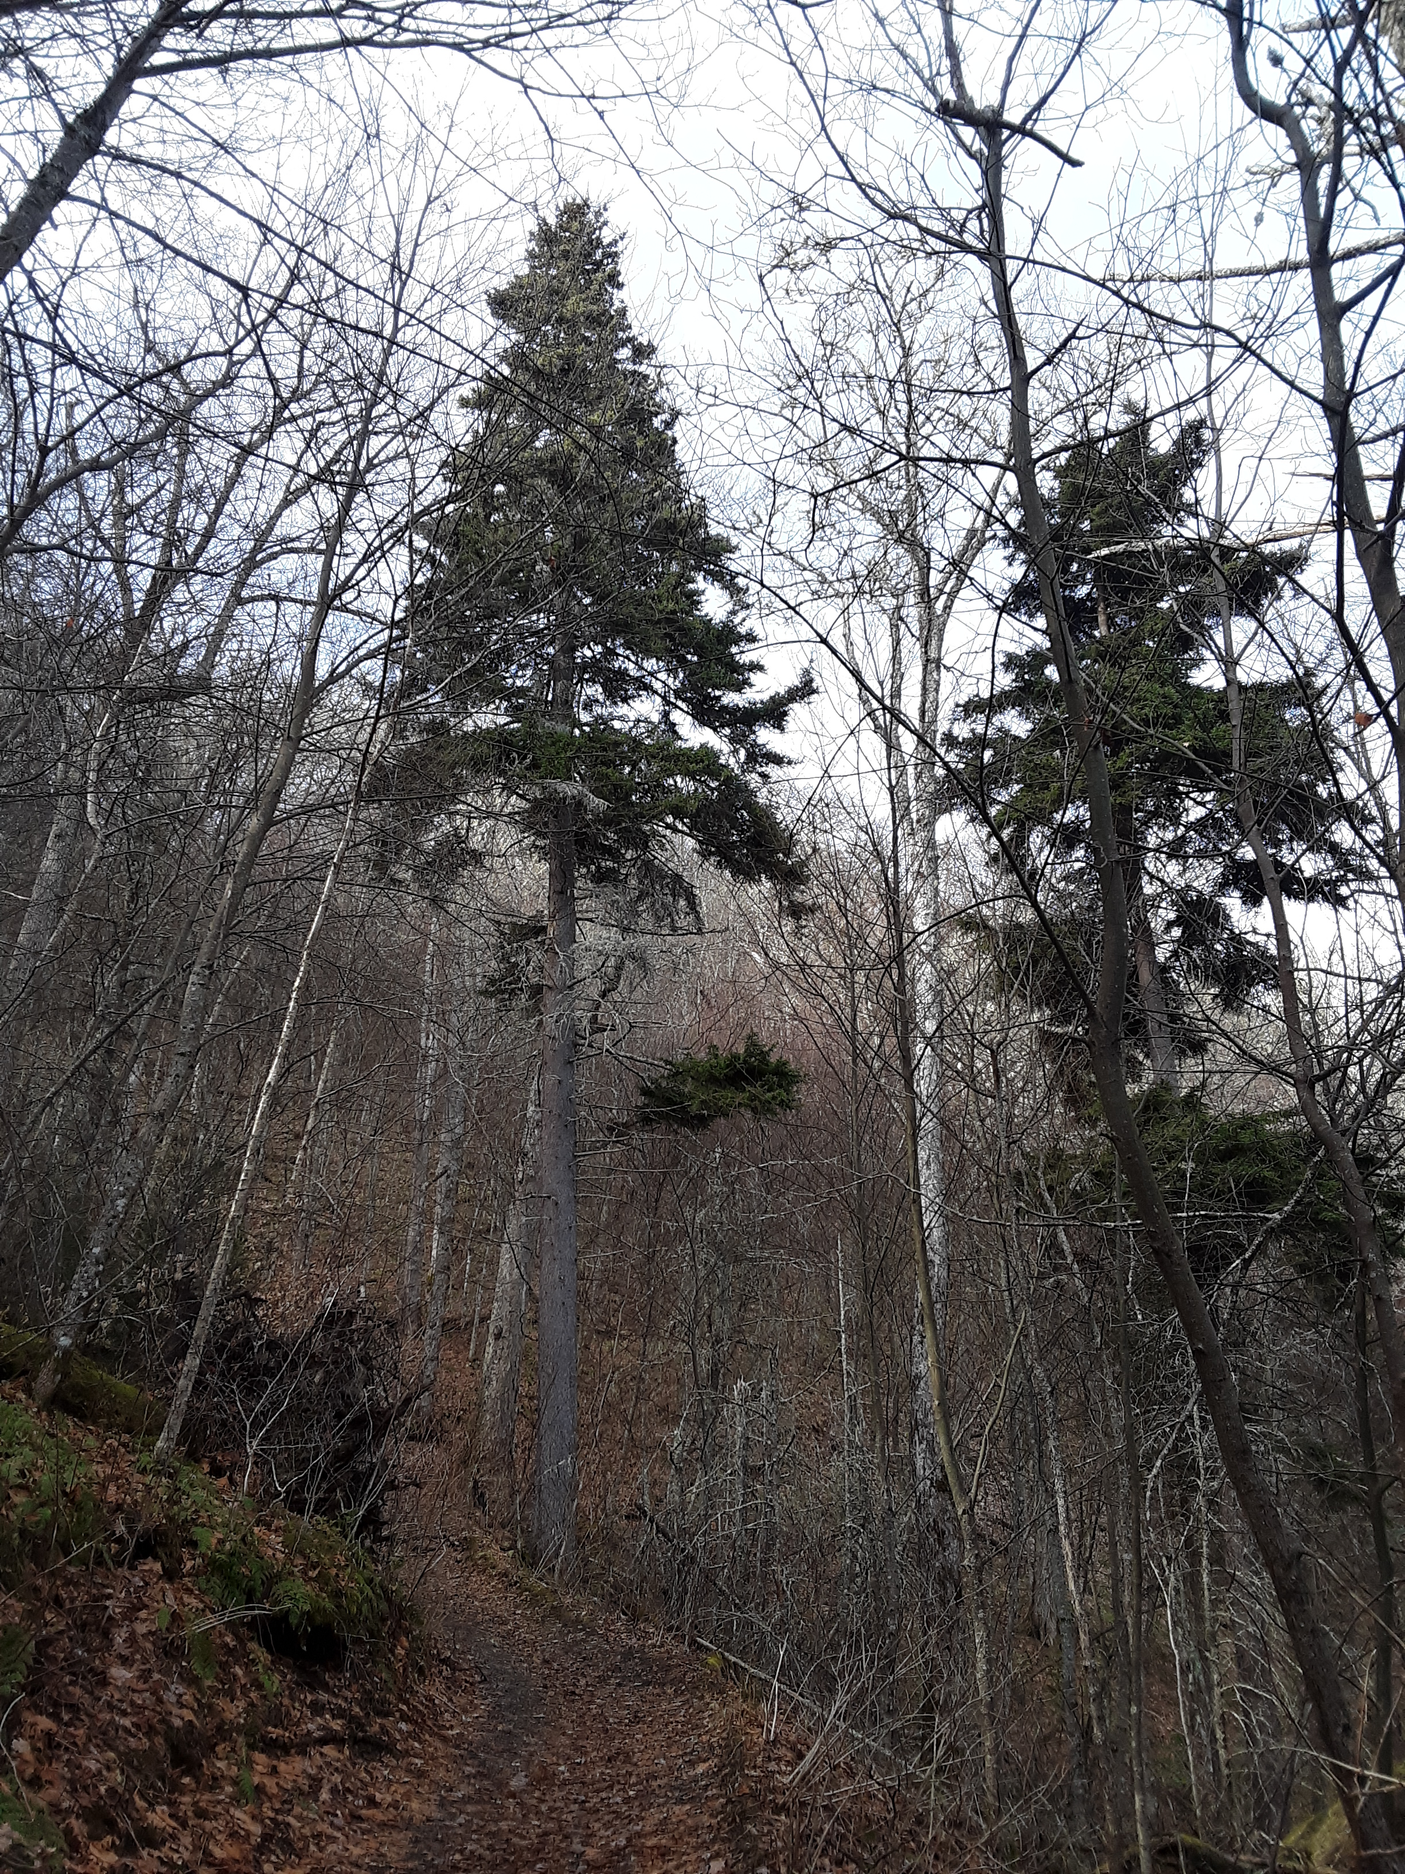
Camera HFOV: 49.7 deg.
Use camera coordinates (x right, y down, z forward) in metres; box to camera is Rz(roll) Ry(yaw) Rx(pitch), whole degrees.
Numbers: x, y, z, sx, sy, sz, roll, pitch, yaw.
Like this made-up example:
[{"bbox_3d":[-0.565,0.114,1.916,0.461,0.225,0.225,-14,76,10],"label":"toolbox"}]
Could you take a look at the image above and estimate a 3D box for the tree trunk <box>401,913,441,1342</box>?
[{"bbox_3d":[-4.368,2.877,23.803,0.278,6.640,0.278,1,-14,0],"label":"tree trunk"}]

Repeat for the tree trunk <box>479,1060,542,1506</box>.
[{"bbox_3d":[-2.084,3.818,17.084,0.398,4.840,0.398,4,-14,1],"label":"tree trunk"}]

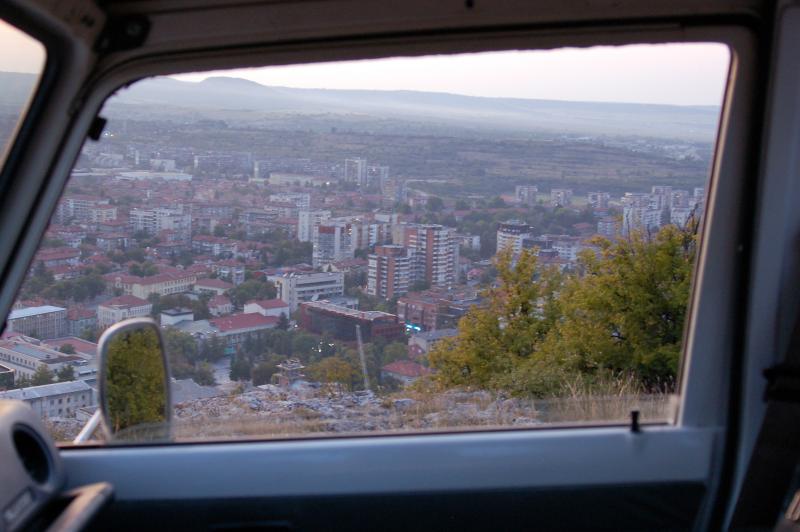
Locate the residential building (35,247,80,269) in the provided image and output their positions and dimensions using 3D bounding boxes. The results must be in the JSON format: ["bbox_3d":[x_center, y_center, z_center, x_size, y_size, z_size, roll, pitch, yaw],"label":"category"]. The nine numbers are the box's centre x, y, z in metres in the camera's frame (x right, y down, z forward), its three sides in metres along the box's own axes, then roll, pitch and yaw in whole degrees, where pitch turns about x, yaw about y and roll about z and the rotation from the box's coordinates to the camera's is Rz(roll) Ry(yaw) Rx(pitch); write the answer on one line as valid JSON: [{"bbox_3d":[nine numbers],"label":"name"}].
[{"bbox_3d":[-218.370,-5.100,722.000,12.000,9.500,30.000,8,10,36],"label":"residential building"}]

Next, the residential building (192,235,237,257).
[{"bbox_3d":[-134.100,-14.640,829.440,34.440,13.110,11.290,4,8,15],"label":"residential building"}]

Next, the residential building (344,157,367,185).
[{"bbox_3d":[-55.170,-118.500,1420.000,20.000,35.000,17.000,7,10,30],"label":"residential building"}]

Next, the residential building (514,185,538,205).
[{"bbox_3d":[145.780,-81.250,1305.000,18.500,24.000,18.500,10,11,41],"label":"residential building"}]

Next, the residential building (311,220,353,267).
[{"bbox_3d":[-45.920,-14.850,782.000,23.000,33.000,16.000,10,11,41],"label":"residential building"}]

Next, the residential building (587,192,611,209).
[{"bbox_3d":[212.103,-69.454,1210.000,21.000,20.000,16.000,4,9,14],"label":"residential building"}]

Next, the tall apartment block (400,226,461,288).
[{"bbox_3d":[18.230,-4.560,688.000,23.000,38.500,23.000,-6,12,-44],"label":"tall apartment block"}]

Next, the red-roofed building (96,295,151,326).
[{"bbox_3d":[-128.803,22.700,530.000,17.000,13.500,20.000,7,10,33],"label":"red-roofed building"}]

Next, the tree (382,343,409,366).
[{"bbox_3d":[-2.186,35.765,450.000,11.000,11.000,11.000,2,8,0],"label":"tree"}]

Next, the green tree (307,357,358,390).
[{"bbox_3d":[-21.760,34.970,365.000,16.000,11.500,15.000,2,8,0],"label":"green tree"}]

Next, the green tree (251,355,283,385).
[{"bbox_3d":[-50.690,39.490,430.000,11.500,11.500,11.500,2,8,0],"label":"green tree"}]

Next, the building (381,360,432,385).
[{"bbox_3d":[2.310,38.160,402.000,13.500,7.000,10.000,7,10,30],"label":"building"}]

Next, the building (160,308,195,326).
[{"bbox_3d":[-109.050,25.980,555.000,9.500,7.500,13.000,9,11,39],"label":"building"}]

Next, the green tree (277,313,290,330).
[{"bbox_3d":[-57.410,27.590,558.000,6.500,9.500,6.500,2,8,0],"label":"green tree"}]

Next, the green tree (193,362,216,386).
[{"bbox_3d":[-69.060,38.500,400.000,8.500,9.000,8.500,2,8,0],"label":"green tree"}]

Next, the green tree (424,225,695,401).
[{"bbox_3d":[2.103,0.562,14.300,3.400,2.150,2.600,2,8,0],"label":"green tree"}]

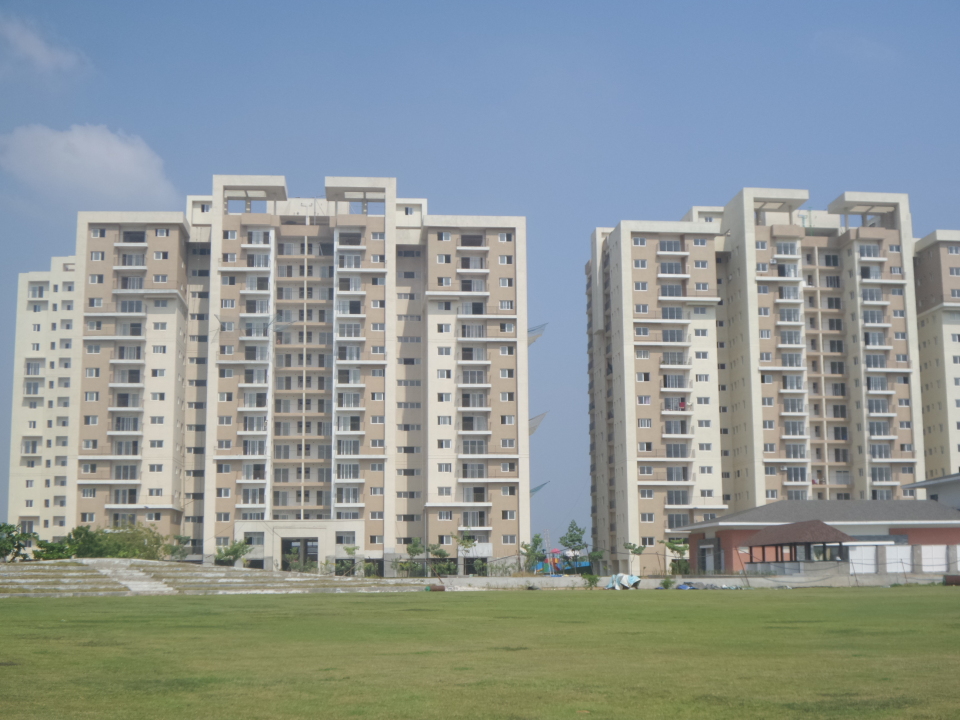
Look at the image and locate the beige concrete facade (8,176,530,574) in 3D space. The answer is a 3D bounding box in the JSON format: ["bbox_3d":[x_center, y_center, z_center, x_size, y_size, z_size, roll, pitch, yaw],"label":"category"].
[{"bbox_3d":[-24.190,3.520,182.960,59.350,51.200,24.000,0,-9,-4],"label":"beige concrete facade"}]

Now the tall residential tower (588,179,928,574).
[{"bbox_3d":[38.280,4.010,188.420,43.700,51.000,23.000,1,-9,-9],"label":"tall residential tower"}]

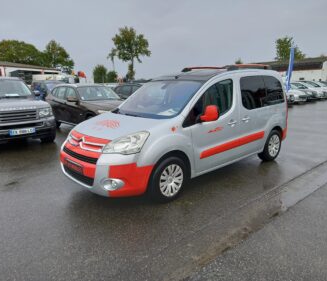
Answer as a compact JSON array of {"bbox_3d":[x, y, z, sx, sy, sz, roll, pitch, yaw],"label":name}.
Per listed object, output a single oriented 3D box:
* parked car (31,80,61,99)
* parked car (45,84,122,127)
[{"bbox_3d":[-7.200,-3.016,17.400,1.800,1.650,4.350,-11,16,-39],"label":"parked car"},{"bbox_3d":[-2.700,-1.276,9.650,1.820,1.540,4.420,-11,17,-41],"label":"parked car"}]

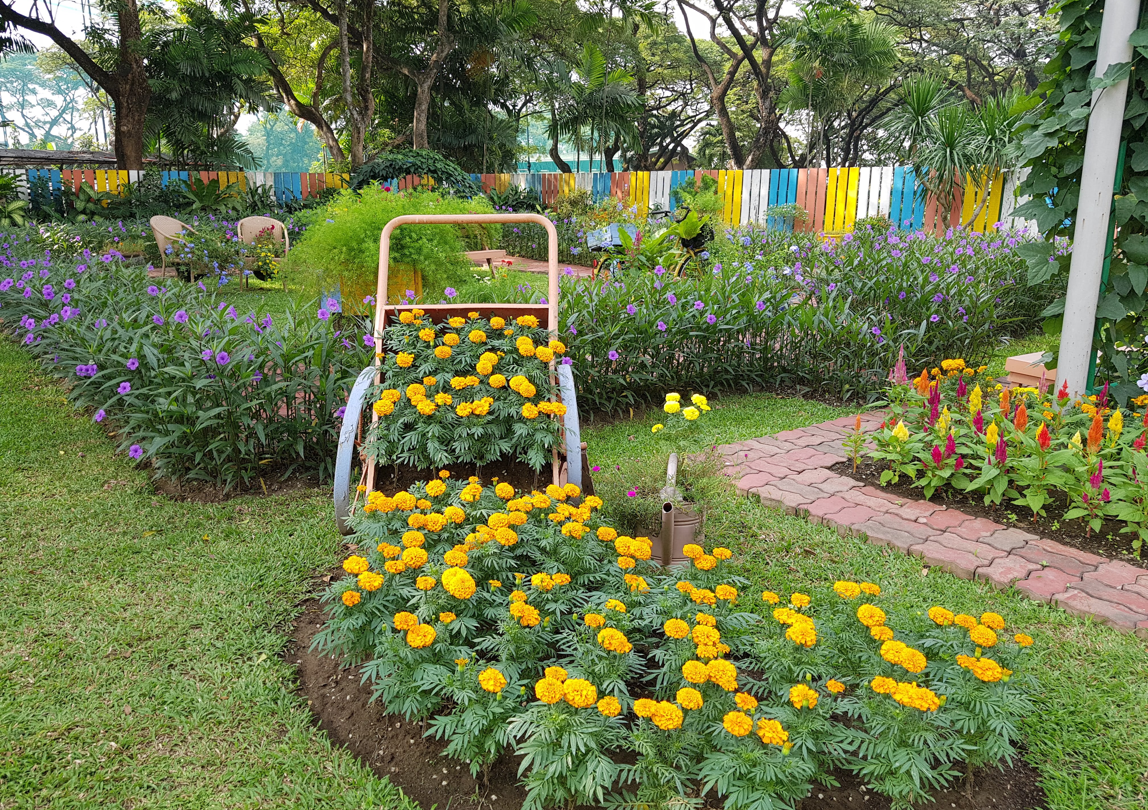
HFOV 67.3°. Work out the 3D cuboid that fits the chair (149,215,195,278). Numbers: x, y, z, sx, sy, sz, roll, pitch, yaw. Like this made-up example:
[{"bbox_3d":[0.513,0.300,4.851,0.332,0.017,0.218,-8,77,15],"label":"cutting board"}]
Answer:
[{"bbox_3d":[-4.820,-1.937,10.707,0.600,0.810,0.600,7,16,26],"label":"chair"}]

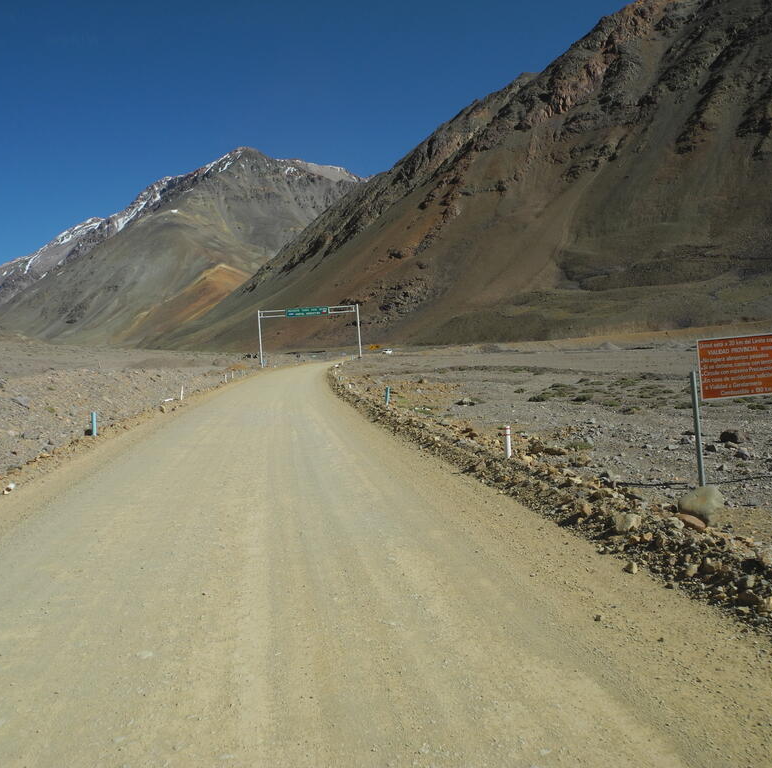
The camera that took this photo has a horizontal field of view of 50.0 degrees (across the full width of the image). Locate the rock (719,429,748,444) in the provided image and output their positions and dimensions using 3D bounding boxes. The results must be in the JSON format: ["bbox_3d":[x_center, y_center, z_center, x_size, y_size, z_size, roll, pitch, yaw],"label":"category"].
[{"bbox_3d":[6.542,0.989,15.623,0.480,0.250,0.380,-5,3,2],"label":"rock"}]

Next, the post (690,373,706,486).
[{"bbox_3d":[4.523,0.659,12.000,0.075,1.680,0.075,-5,3,2],"label":"post"}]

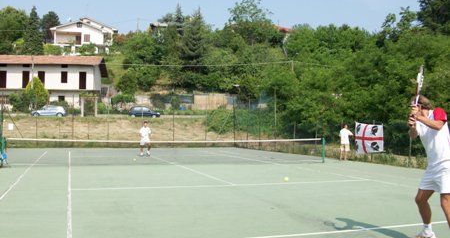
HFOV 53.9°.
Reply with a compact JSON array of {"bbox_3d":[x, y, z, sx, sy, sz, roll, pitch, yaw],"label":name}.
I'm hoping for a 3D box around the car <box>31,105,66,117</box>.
[{"bbox_3d":[-20.638,-0.929,52.000,4.100,1.460,1.730,1,-2,-2],"label":"car"}]

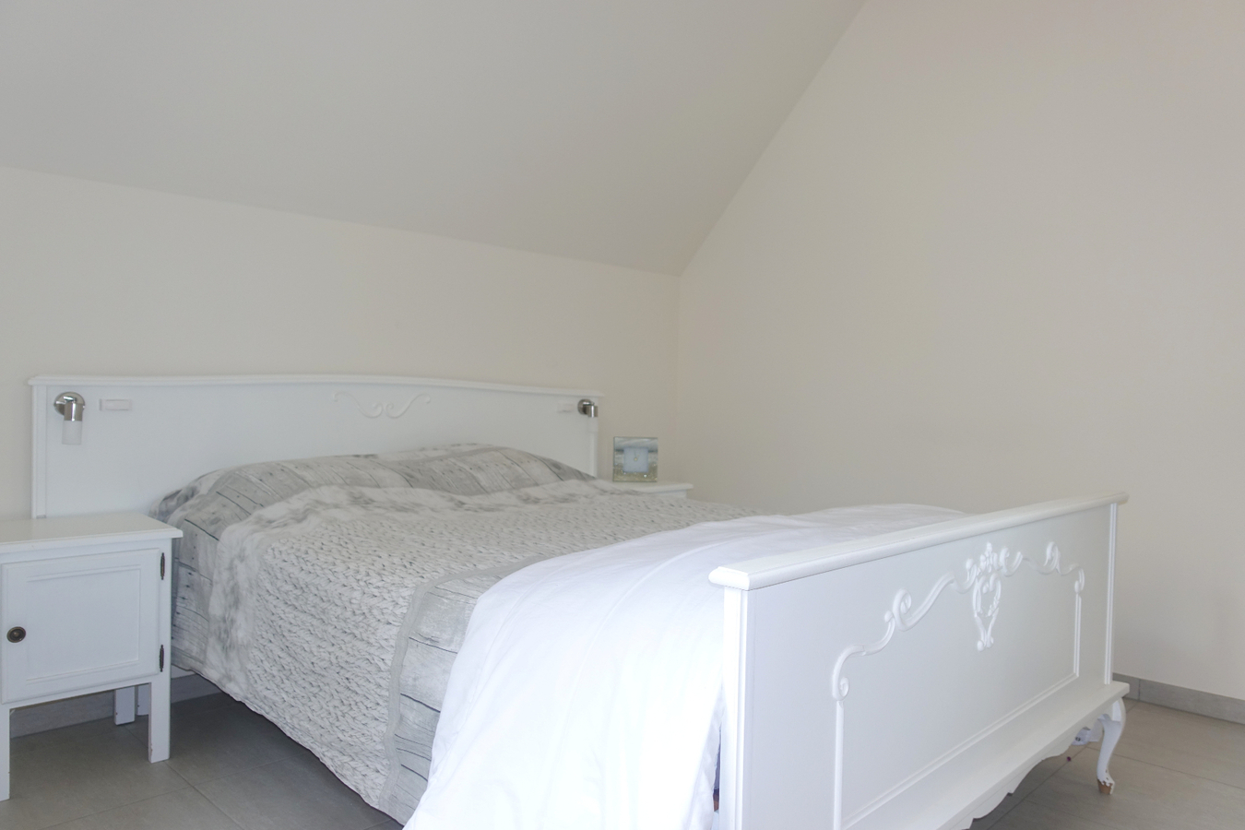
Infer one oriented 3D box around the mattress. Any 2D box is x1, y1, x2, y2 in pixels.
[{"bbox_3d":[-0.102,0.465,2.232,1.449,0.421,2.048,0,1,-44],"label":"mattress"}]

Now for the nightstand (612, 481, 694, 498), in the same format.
[{"bbox_3d":[0.010,0.601,3.560,0.425,0.593,0.402,0,1,-44],"label":"nightstand"}]

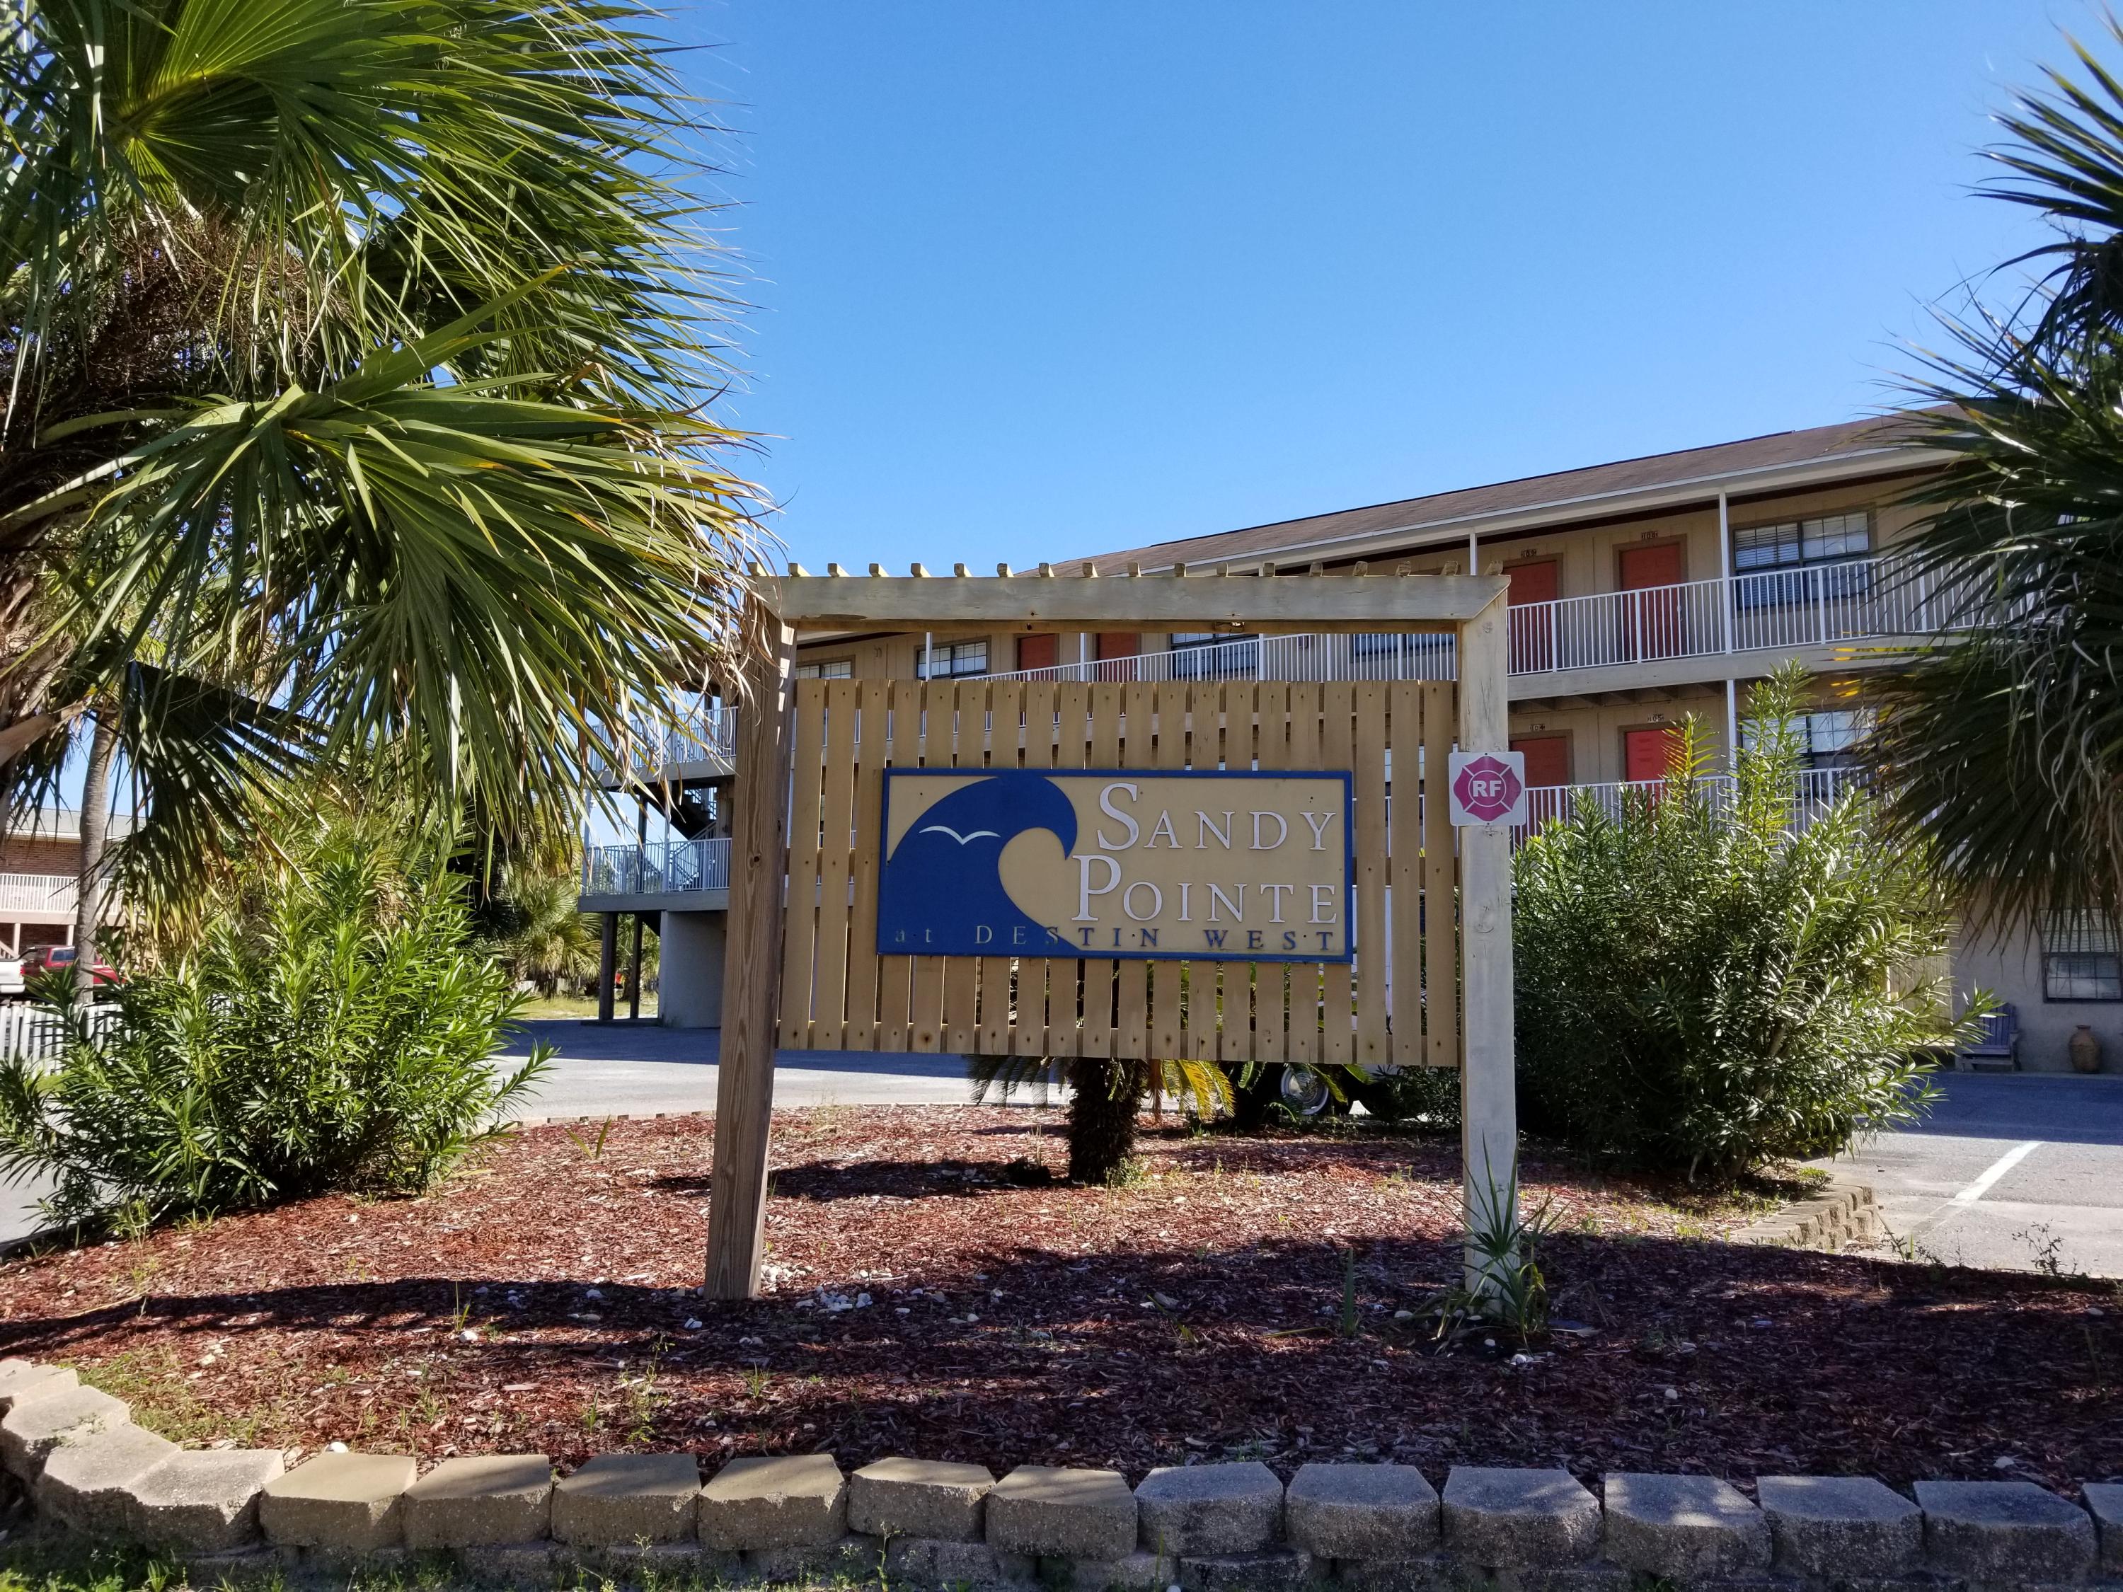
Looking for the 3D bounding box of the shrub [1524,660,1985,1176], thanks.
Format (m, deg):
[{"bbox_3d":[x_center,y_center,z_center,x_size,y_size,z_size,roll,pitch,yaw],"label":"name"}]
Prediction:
[{"bbox_3d":[3.920,0.782,9.603,2.750,2.950,2.500,1,-8,0],"label":"shrub"}]

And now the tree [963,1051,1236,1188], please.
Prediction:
[{"bbox_3d":[0.219,1.256,8.577,1.450,1.600,1.450,1,-8,0],"label":"tree"}]

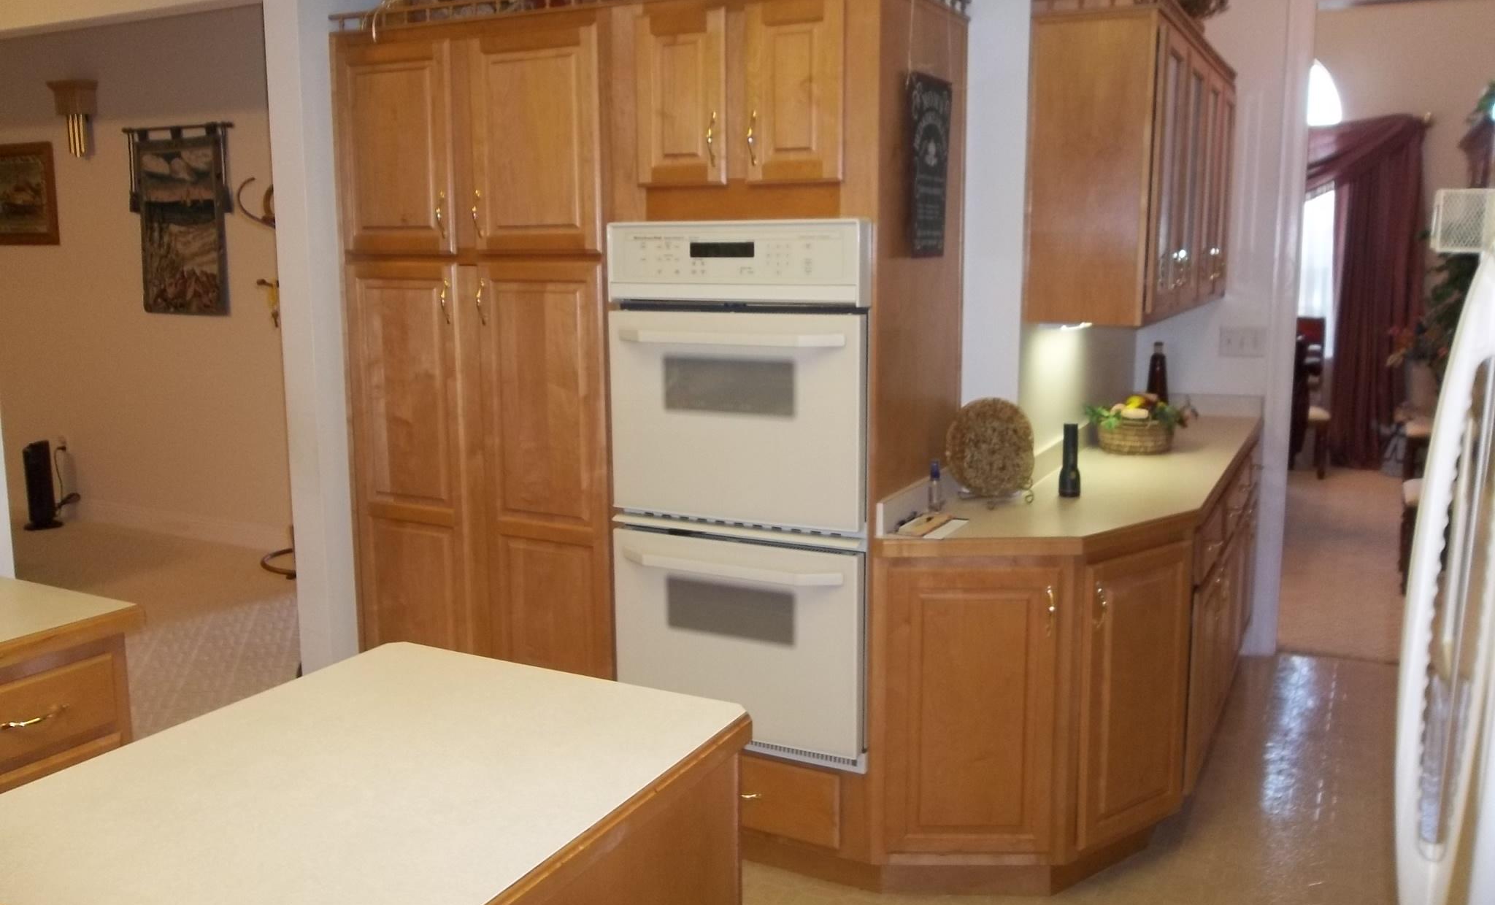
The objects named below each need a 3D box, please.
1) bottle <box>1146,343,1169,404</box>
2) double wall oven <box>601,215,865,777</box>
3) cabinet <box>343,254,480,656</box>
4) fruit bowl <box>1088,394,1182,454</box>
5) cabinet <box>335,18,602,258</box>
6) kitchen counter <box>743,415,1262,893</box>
[{"bbox_3d":[1.494,-0.234,4.231,0.077,0.320,0.077,4,10,26],"label":"bottle"},{"bbox_3d":[0.092,0.060,2.974,0.682,1.269,0.597,4,10,26],"label":"double wall oven"},{"bbox_3d":[-0.757,0.141,3.482,0.458,1.408,0.627,4,10,26],"label":"cabinet"},{"bbox_3d":[1.269,-0.098,3.798,0.298,0.189,0.269,4,10,26],"label":"fruit bowl"},{"bbox_3d":[-0.587,-0.833,3.243,0.856,0.582,0.627,4,10,26],"label":"cabinet"},{"bbox_3d":[1.096,0.484,3.582,0.672,0.920,2.418,5,10,28],"label":"kitchen counter"}]

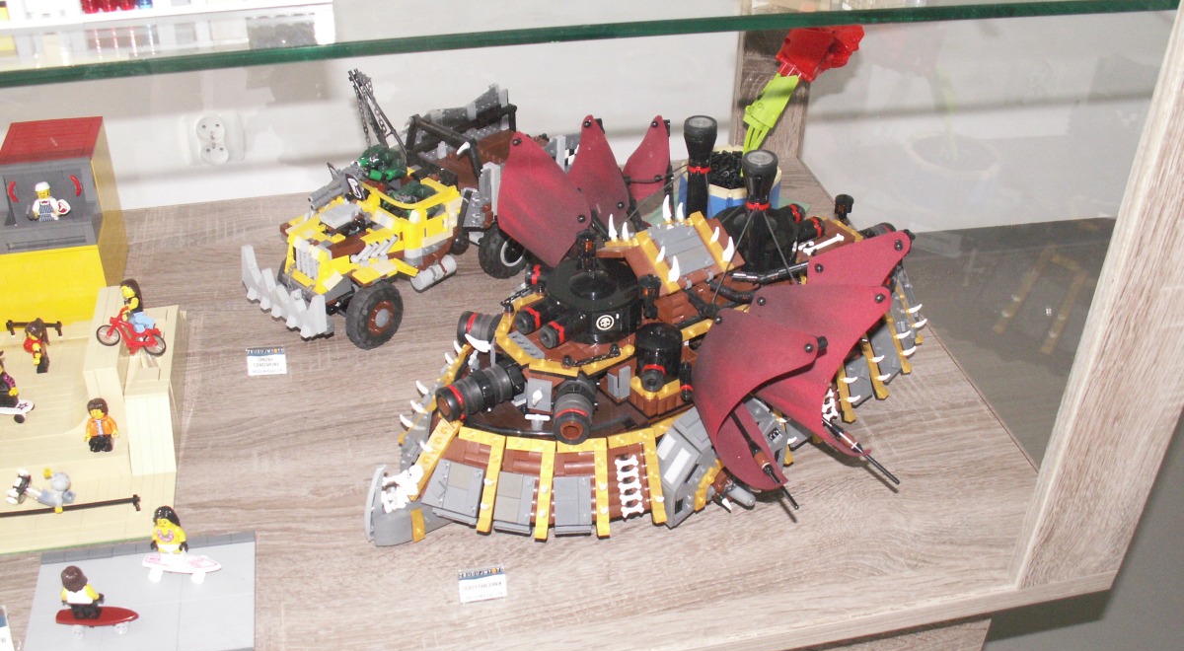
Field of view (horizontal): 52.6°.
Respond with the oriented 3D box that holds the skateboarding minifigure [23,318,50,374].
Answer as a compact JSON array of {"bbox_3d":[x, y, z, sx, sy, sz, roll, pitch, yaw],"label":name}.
[{"bbox_3d":[-0.442,0.018,0.957,0.024,0.042,0.018,17,37,18],"label":"skateboarding minifigure"}]

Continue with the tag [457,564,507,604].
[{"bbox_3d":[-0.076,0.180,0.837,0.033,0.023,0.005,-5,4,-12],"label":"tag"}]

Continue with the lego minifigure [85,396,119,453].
[{"bbox_3d":[-0.377,0.078,0.917,0.025,0.041,0.014,-3,36,-10],"label":"lego minifigure"}]

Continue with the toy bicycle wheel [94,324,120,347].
[{"bbox_3d":[-0.379,0.008,0.939,0.018,0.018,0.004,6,23,3],"label":"toy bicycle wheel"}]

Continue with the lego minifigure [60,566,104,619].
[{"bbox_3d":[-0.330,0.172,0.771,0.025,0.040,0.014,-4,36,-12],"label":"lego minifigure"}]

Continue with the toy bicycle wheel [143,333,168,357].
[{"bbox_3d":[-0.342,0.016,0.938,0.018,0.018,0.004,6,23,3],"label":"toy bicycle wheel"}]

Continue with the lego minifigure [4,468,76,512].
[{"bbox_3d":[-0.394,0.116,0.858,0.048,0.024,0.030,-4,63,-12],"label":"lego minifigure"}]

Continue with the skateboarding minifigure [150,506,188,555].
[{"bbox_3d":[-0.288,0.144,0.813,0.026,0.042,0.014,0,35,-6],"label":"skateboarding minifigure"}]

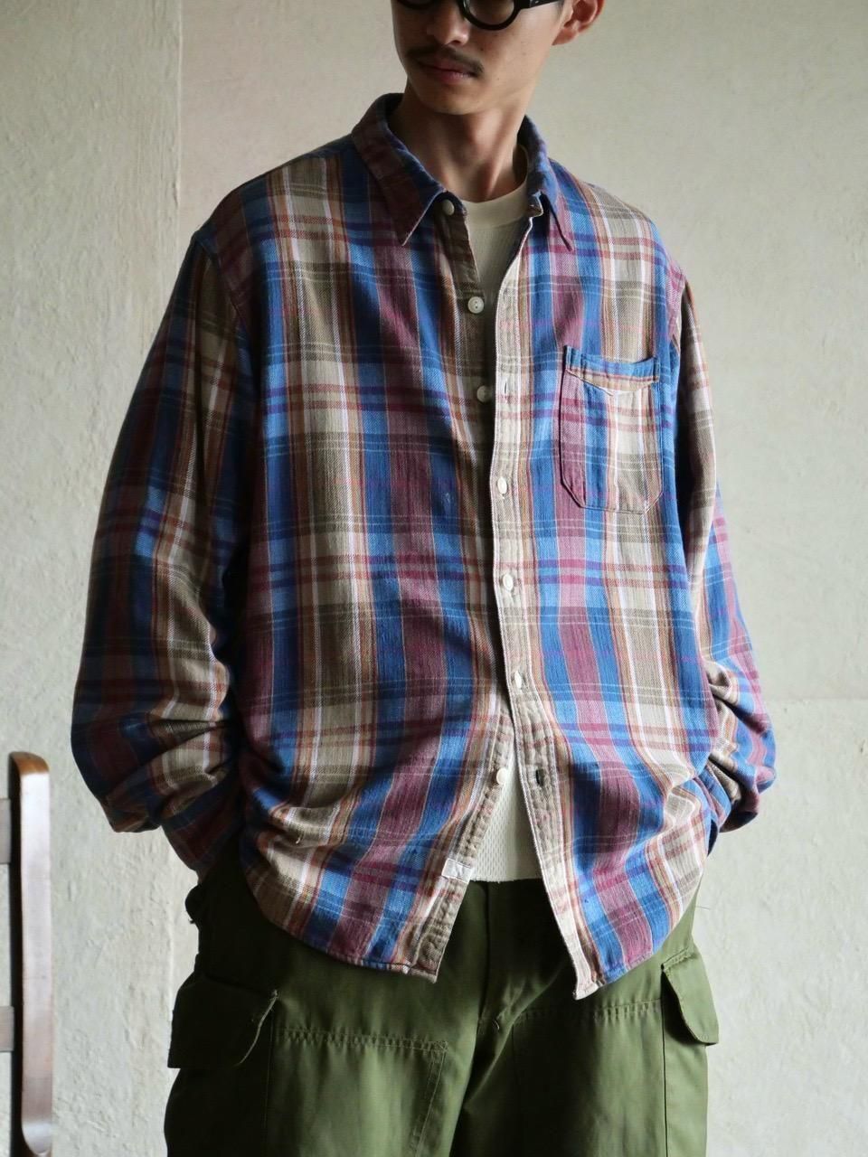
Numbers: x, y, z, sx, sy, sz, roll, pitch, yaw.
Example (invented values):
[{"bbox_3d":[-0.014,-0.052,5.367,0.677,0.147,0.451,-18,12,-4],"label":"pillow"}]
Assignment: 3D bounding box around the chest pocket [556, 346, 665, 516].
[{"bbox_3d":[0.148,-0.123,2.580,0.110,0.134,0.020,2,0,-38],"label":"chest pocket"}]

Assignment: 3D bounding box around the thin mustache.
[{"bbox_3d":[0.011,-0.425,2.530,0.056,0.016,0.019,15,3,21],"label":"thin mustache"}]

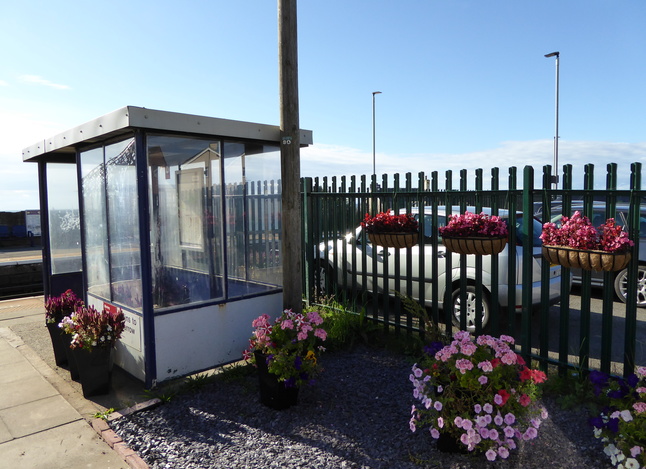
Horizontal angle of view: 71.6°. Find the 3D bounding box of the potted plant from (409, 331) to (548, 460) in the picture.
[{"bbox_3d":[1.056,1.021,3.016,0.923,0.752,0.819,0,5,0],"label":"potted plant"}]

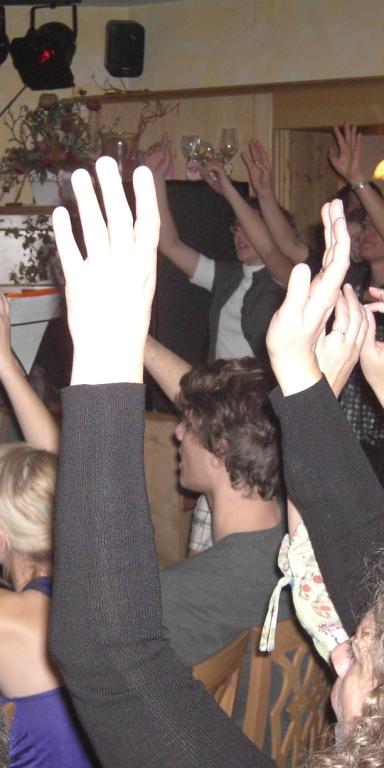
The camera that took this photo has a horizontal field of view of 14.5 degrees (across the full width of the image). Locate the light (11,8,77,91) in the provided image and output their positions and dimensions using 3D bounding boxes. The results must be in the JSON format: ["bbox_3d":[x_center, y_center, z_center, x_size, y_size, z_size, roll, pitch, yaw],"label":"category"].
[{"bbox_3d":[-0.497,-1.116,5.050,0.215,0.265,0.220,2,23,21],"label":"light"}]

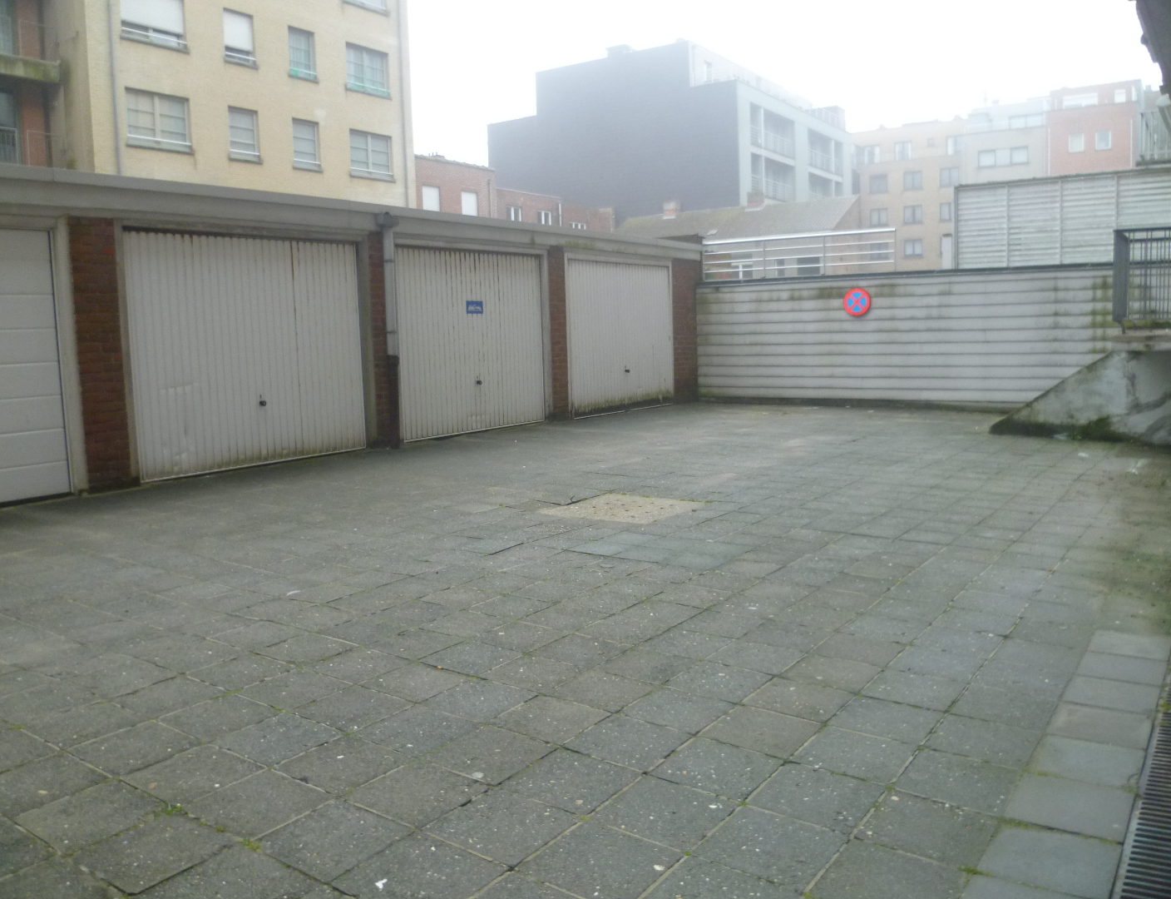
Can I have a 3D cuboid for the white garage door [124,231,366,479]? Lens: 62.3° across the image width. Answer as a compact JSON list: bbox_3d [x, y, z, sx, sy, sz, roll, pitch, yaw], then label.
[{"bbox_3d":[-3.020,-0.893,8.942,0.070,2.066,2.416,4,9,36],"label":"white garage door"}]

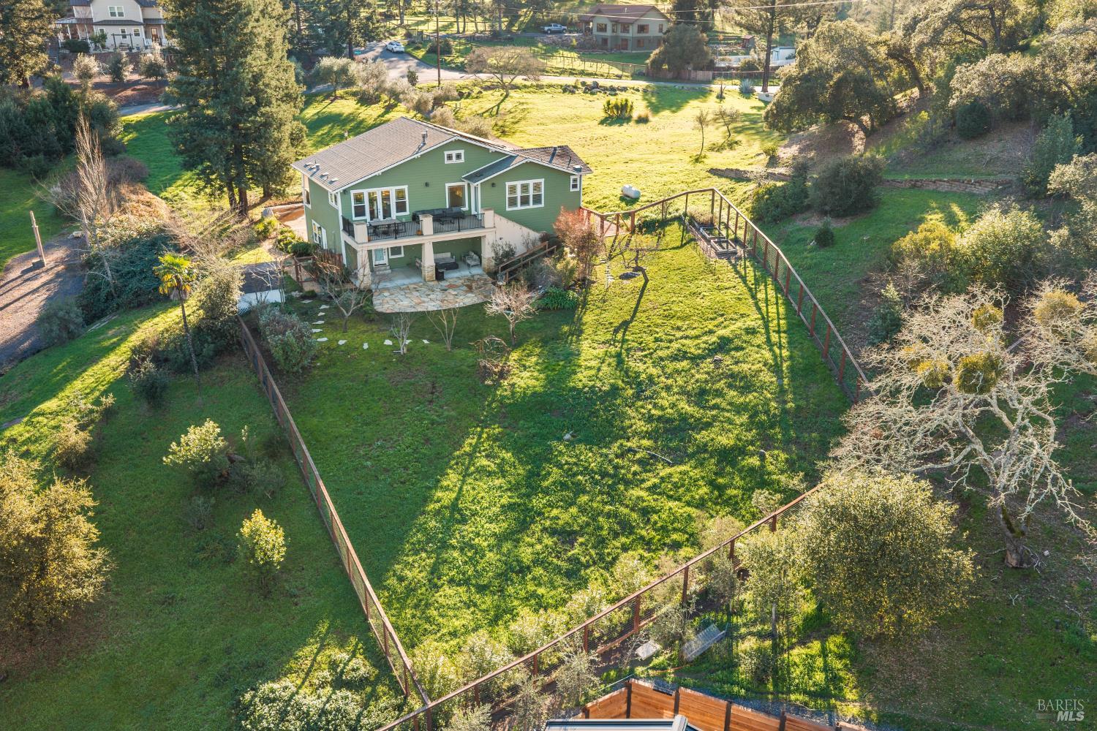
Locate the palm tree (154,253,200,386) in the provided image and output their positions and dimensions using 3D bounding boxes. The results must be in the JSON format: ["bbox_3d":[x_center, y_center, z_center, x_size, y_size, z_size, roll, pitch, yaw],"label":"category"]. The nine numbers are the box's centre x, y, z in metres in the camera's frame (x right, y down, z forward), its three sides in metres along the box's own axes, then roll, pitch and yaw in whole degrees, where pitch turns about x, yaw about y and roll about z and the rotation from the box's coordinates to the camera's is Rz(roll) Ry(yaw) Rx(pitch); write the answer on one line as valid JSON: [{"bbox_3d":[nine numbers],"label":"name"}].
[{"bbox_3d":[-19.080,-2.181,45.225,2.300,7.630,2.300,-10,26,-23],"label":"palm tree"}]

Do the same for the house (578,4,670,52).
[{"bbox_3d":[15.288,-67.878,171.000,10.700,8.600,15.000,-21,31,-40],"label":"house"}]

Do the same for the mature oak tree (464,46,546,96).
[{"bbox_3d":[-6.035,-41.879,120.752,11.400,6.300,10.800,1,23,0],"label":"mature oak tree"}]

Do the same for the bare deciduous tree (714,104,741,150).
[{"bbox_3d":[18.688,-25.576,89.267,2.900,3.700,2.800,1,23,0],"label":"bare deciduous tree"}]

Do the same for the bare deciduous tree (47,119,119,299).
[{"bbox_3d":[-33.179,-11.148,60.926,4.600,13.000,4.200,1,23,0],"label":"bare deciduous tree"}]

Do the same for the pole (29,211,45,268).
[{"bbox_3d":[-42.112,-10.326,70.294,0.400,4.730,0.400,-13,27,-29],"label":"pole"}]

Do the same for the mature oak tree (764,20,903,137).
[{"bbox_3d":[28.522,-28.845,86.064,13.020,10.790,12.080,8,24,16],"label":"mature oak tree"}]

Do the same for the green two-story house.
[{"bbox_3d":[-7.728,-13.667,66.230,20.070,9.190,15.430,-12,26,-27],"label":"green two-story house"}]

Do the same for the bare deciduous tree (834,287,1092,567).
[{"bbox_3d":[16.421,2.669,34.699,9.700,11.000,9.400,1,23,0],"label":"bare deciduous tree"}]

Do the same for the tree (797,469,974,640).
[{"bbox_3d":[12.978,7.395,33.000,6.400,6.700,6.200,1,23,0],"label":"tree"}]

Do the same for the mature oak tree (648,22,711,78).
[{"bbox_3d":[21.472,-51.717,140.367,10.390,8.470,9.540,4,24,7],"label":"mature oak tree"}]

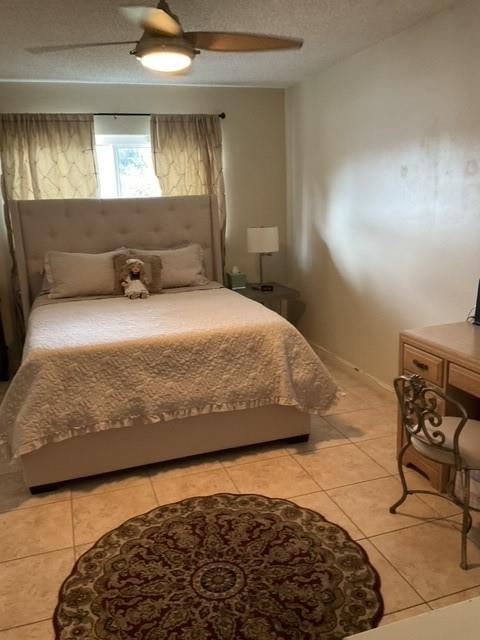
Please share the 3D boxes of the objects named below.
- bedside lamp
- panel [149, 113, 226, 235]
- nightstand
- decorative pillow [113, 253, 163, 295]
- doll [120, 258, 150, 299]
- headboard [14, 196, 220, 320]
[{"bbox_3d":[0.219,-0.615,5.276,0.310,0.590,0.310,-2,14,0],"label":"bedside lamp"},{"bbox_3d":[-0.455,-0.832,5.184,0.680,2.150,0.120,-6,14,-18],"label":"panel"},{"bbox_3d":[0.190,-0.013,5.260,0.580,0.565,0.570,-6,14,-18],"label":"nightstand"},{"bbox_3d":[-0.866,-0.376,4.540,0.400,0.370,0.130,-6,-6,-18],"label":"decorative pillow"},{"bbox_3d":[-0.854,-0.342,4.418,0.240,0.310,0.190,-6,14,-18],"label":"doll"},{"bbox_3d":[-1.022,-0.338,4.822,1.750,1.480,0.220,-6,14,-18],"label":"headboard"}]

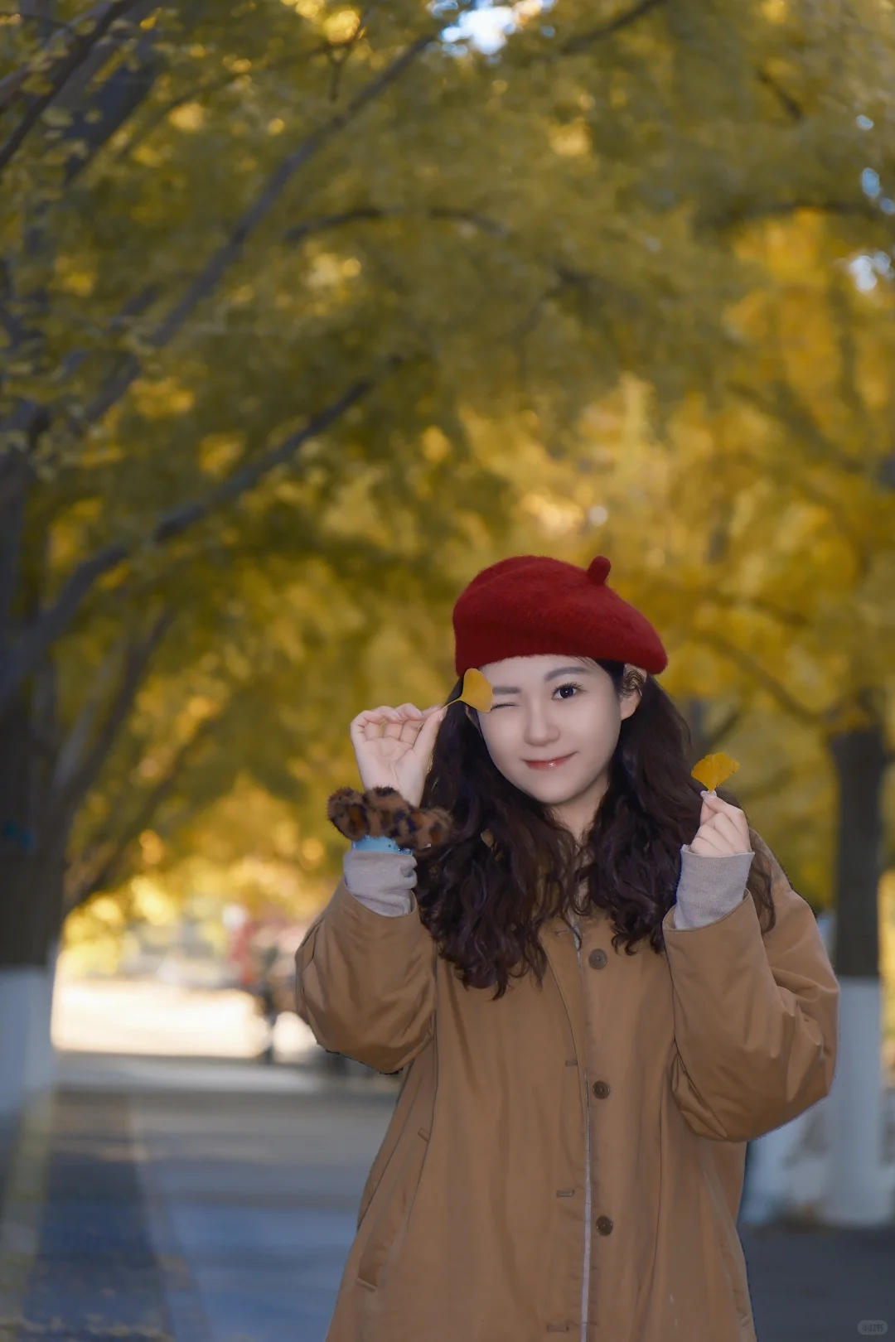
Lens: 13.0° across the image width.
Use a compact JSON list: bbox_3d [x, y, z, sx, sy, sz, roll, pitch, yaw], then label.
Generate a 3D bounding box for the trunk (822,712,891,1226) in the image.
[{"bbox_3d":[1.852,1.349,17.700,0.280,2.330,0.280,0,-4,0],"label":"trunk"}]

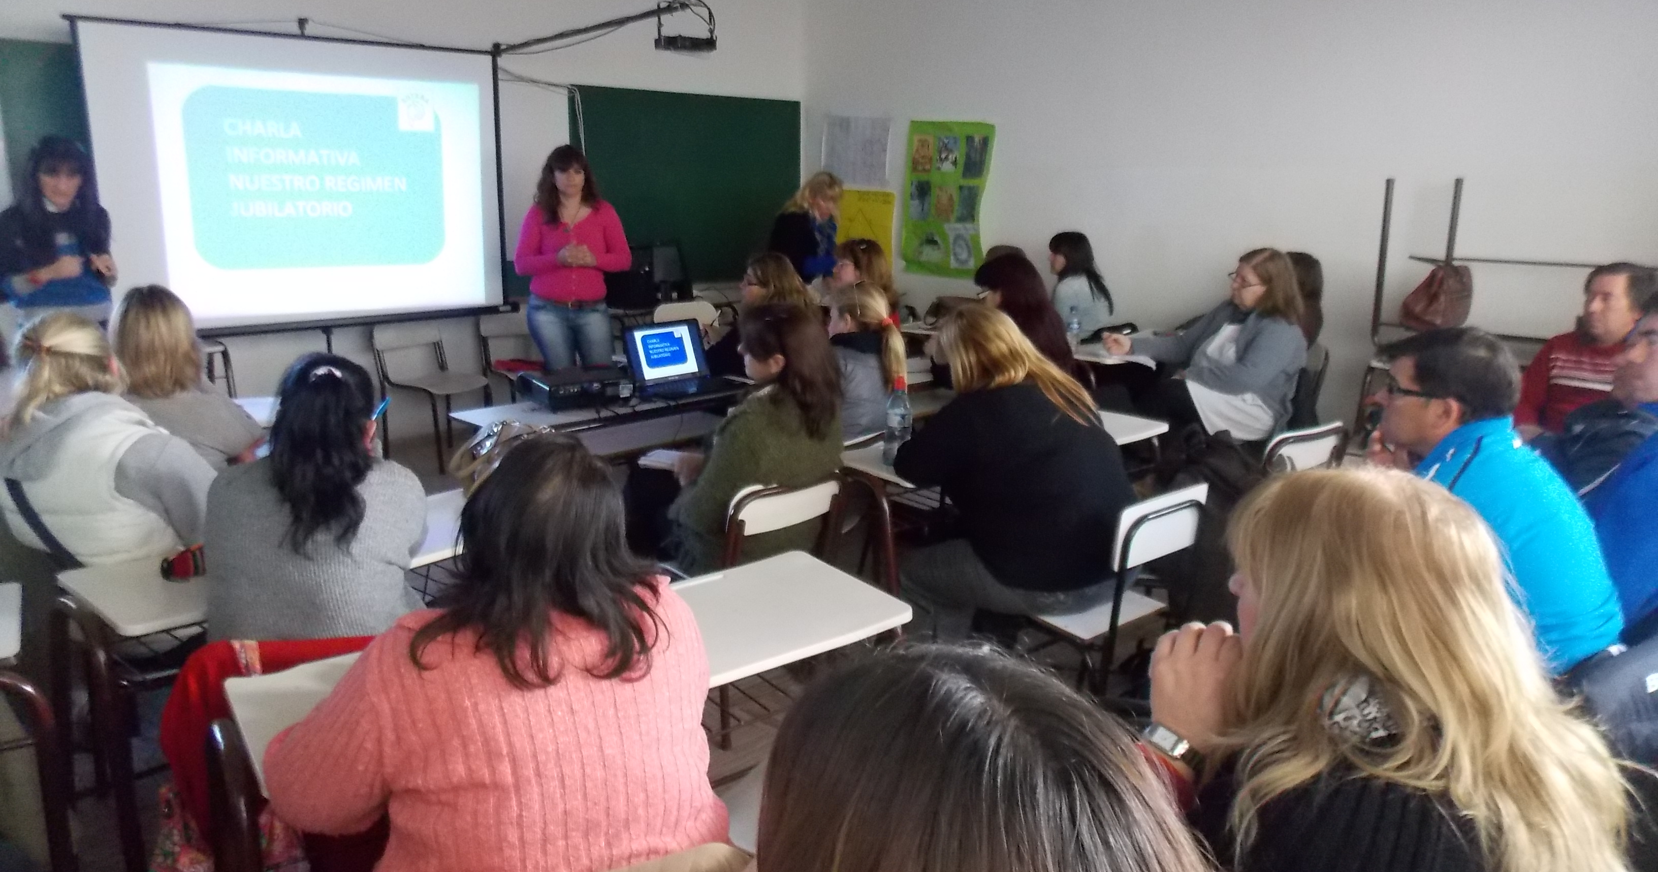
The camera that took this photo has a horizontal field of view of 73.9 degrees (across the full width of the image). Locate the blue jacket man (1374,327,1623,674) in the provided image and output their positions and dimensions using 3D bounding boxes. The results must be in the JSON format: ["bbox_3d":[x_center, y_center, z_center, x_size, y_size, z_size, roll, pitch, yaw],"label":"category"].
[{"bbox_3d":[1.147,0.411,2.229,0.740,1.260,0.540,9,16,34],"label":"blue jacket man"}]

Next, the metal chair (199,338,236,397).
[{"bbox_3d":[-3.119,-0.044,5.312,0.420,0.790,0.480,5,13,19],"label":"metal chair"}]

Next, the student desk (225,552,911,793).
[{"bbox_3d":[-0.377,0.722,1.923,1.090,0.768,0.415,-9,16,-35],"label":"student desk"}]

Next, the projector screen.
[{"bbox_3d":[-2.509,-1.246,5.473,1.926,1.392,0.050,-11,17,-42],"label":"projector screen"}]

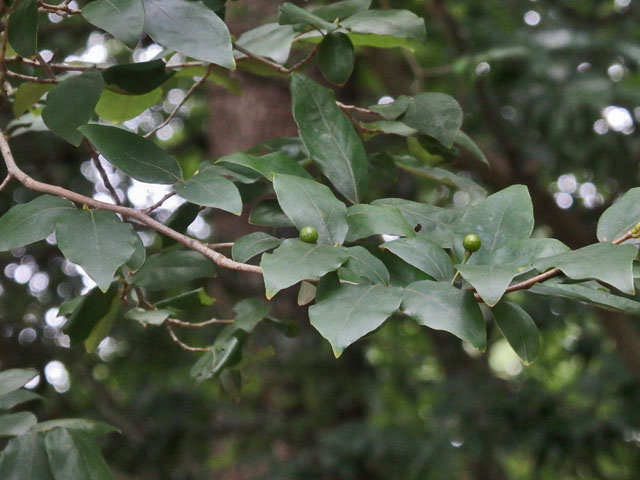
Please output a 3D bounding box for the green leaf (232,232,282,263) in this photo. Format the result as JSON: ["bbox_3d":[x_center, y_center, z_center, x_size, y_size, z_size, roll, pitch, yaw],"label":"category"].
[{"bbox_3d":[-0.041,0.005,3.020,0.044,0.012,0.031,-19,42,-39],"label":"green leaf"}]

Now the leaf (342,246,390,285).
[{"bbox_3d":[0.029,0.016,3.039,0.048,0.030,0.009,34,-26,21],"label":"leaf"}]

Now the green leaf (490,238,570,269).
[{"bbox_3d":[0.139,0.010,3.020,0.056,0.014,0.036,-11,38,-16],"label":"green leaf"}]

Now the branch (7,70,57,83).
[{"bbox_3d":[-0.197,-0.112,3.135,0.034,0.005,0.010,9,0,0],"label":"branch"}]

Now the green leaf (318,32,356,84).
[{"bbox_3d":[0.011,-0.121,3.050,0.030,0.046,0.010,-4,-37,-2],"label":"green leaf"}]

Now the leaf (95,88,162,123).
[{"bbox_3d":[-0.124,-0.092,3.000,0.043,0.042,0.012,24,22,-17],"label":"leaf"}]

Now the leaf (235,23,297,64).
[{"bbox_3d":[-0.038,-0.136,3.178,0.050,0.010,0.031,-22,42,-30],"label":"leaf"}]

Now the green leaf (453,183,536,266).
[{"bbox_3d":[0.114,-0.010,3.007,0.049,0.066,0.012,21,-26,15],"label":"green leaf"}]

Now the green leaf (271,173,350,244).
[{"bbox_3d":[-0.007,-0.022,3.151,0.035,0.071,0.012,-34,-21,-23],"label":"green leaf"}]

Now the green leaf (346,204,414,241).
[{"bbox_3d":[0.039,-0.012,3.000,0.056,0.014,0.036,13,38,21],"label":"green leaf"}]

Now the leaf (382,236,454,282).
[{"bbox_3d":[0.071,0.011,3.182,0.057,0.031,0.012,28,-39,16],"label":"leaf"}]

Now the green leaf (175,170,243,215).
[{"bbox_3d":[-0.073,-0.031,2.996,0.050,0.030,0.009,26,-36,21],"label":"green leaf"}]

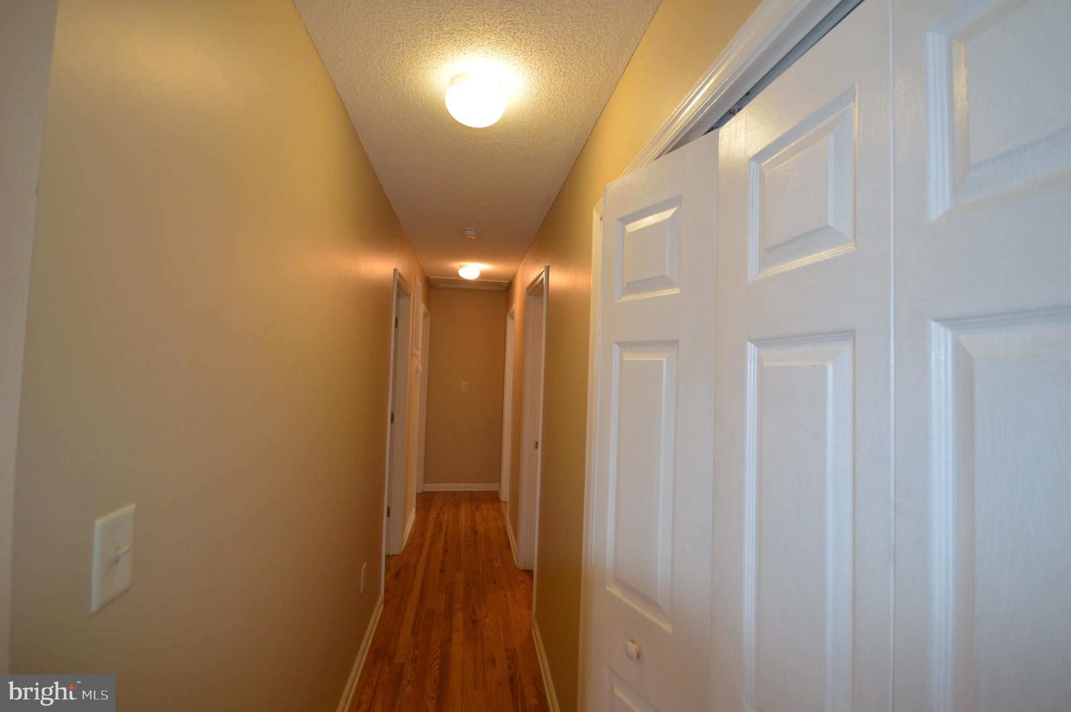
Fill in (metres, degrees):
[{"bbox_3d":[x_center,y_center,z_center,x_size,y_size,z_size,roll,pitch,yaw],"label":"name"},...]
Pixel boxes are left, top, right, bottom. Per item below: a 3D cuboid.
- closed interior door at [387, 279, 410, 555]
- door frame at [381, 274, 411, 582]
[{"bbox_3d":[-1.029,0.533,3.159,0.045,2.010,0.713,2,-1,-9],"label":"closed interior door"},{"bbox_3d":[-1.024,0.501,3.165,0.125,2.084,0.832,2,-1,-9],"label":"door frame"}]

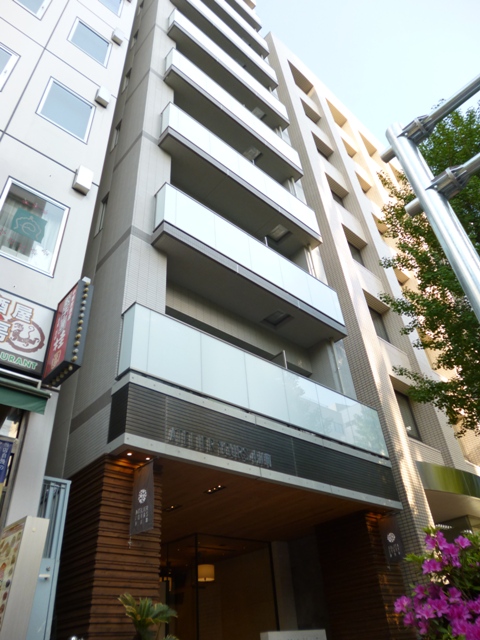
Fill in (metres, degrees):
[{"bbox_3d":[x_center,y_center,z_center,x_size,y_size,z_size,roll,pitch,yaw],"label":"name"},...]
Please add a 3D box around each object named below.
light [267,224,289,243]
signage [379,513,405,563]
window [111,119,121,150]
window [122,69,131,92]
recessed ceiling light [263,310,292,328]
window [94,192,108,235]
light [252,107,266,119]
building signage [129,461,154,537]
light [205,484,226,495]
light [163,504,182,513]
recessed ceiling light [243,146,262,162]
[{"bbox_3d":[1.165,-2.567,13.369,0.557,0.080,0.557,26,-48,-33],"label":"light"},{"bbox_3d":[2.954,4.247,8.612,0.020,0.813,0.410,28,-49,-35],"label":"signage"},{"bbox_3d":[-3.522,-5.263,12.836,0.110,1.420,0.447,26,-48,-33],"label":"window"},{"bbox_3d":[-3.779,-8.037,15.036,0.110,1.420,0.447,26,-48,-33],"label":"window"},{"bbox_3d":[0.921,-0.037,10.803,0.557,0.080,0.557,26,-48,-33],"label":"recessed ceiling light"},{"bbox_3d":[-3.265,-2.489,10.636,0.110,1.420,0.447,26,-48,-33],"label":"window"},{"bbox_3d":[0.665,-8.109,17.779,0.557,0.080,0.557,26,-48,-33],"label":"light"},{"bbox_3d":[-1.230,2.207,5.528,0.410,0.813,0.020,-32,-46,30],"label":"building signage"},{"bbox_3d":[-0.415,2.703,7.134,0.130,0.070,0.420,26,-48,-33],"label":"light"},{"bbox_3d":[-1.171,3.275,7.766,0.130,0.070,0.420,26,-48,-33],"label":"light"},{"bbox_3d":[0.410,-5.585,15.204,0.557,0.080,0.557,26,-48,-33],"label":"recessed ceiling light"}]

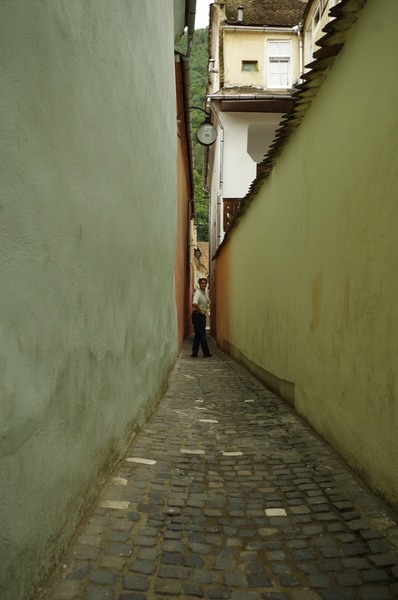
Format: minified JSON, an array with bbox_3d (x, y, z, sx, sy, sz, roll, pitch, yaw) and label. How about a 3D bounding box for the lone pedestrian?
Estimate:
[{"bbox_3d":[0.060,0.385,12.200,0.420,1.700,0.500,-1,-2,35],"label":"lone pedestrian"}]

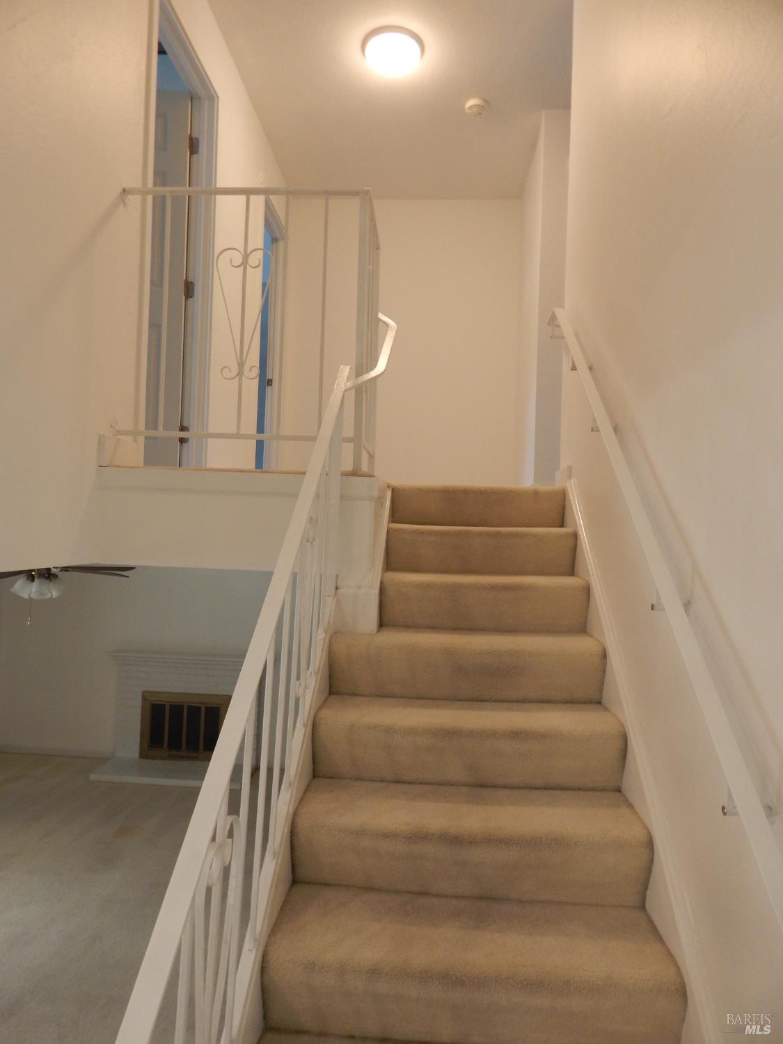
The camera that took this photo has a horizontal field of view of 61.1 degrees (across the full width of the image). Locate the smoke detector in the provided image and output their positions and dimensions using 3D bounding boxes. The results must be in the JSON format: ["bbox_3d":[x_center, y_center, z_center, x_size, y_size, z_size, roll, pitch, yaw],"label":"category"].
[{"bbox_3d":[0.521,-2.541,4.081,0.134,0.040,0.134,2,-1,4],"label":"smoke detector"}]

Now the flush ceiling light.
[{"bbox_3d":[0.007,-2.535,3.622,0.338,0.094,0.338,2,-1,4],"label":"flush ceiling light"}]

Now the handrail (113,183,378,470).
[{"bbox_3d":[-0.528,-0.696,2.633,0.925,1.022,0.520,2,-1,4],"label":"handrail"}]

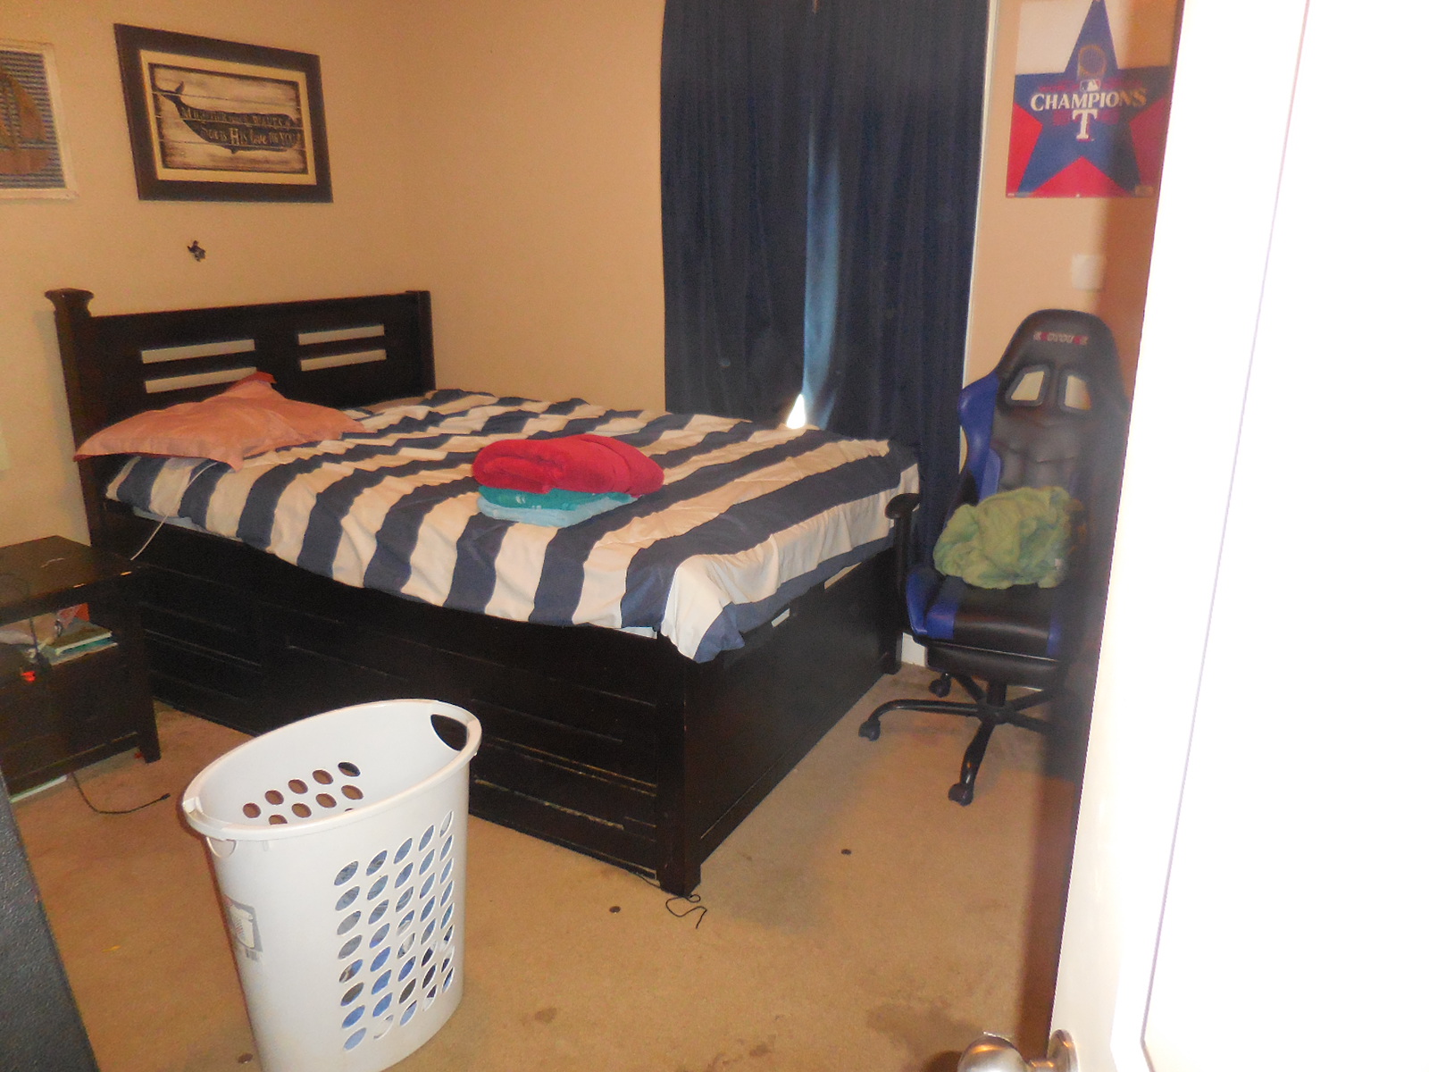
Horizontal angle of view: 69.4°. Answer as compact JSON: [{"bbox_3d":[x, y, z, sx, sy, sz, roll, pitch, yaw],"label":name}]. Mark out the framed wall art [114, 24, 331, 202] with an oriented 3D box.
[{"bbox_3d":[-1.657,-1.421,3.554,0.025,0.507,0.771,10,19,28],"label":"framed wall art"}]

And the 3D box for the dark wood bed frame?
[{"bbox_3d":[-0.673,-0.127,3.305,2.216,1.282,1.455,10,19,28],"label":"dark wood bed frame"}]

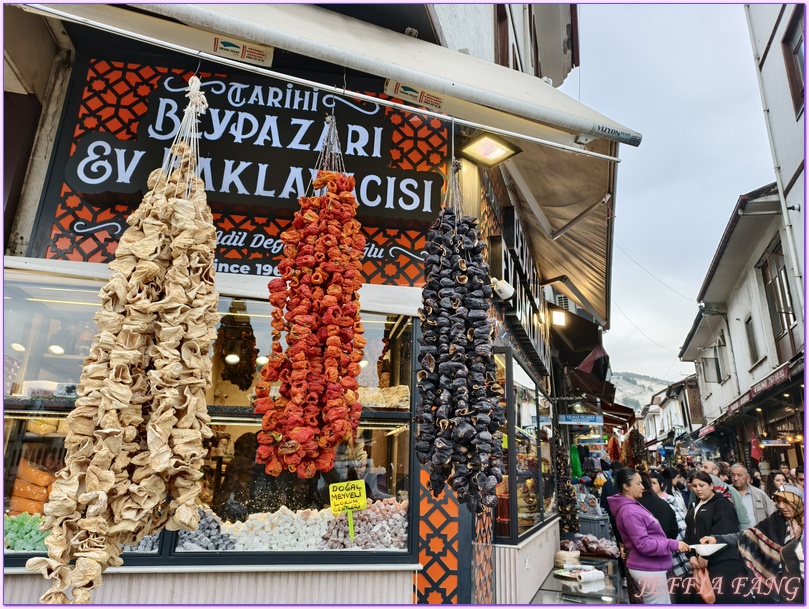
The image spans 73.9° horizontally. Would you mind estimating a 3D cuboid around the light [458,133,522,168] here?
[{"bbox_3d":[0.453,-0.844,2.882,0.275,0.055,0.227,13,-20,-36],"label":"light"}]

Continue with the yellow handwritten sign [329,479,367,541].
[{"bbox_3d":[-0.235,0.902,2.336,0.153,0.247,0.008,-5,-15,-11],"label":"yellow handwritten sign"}]

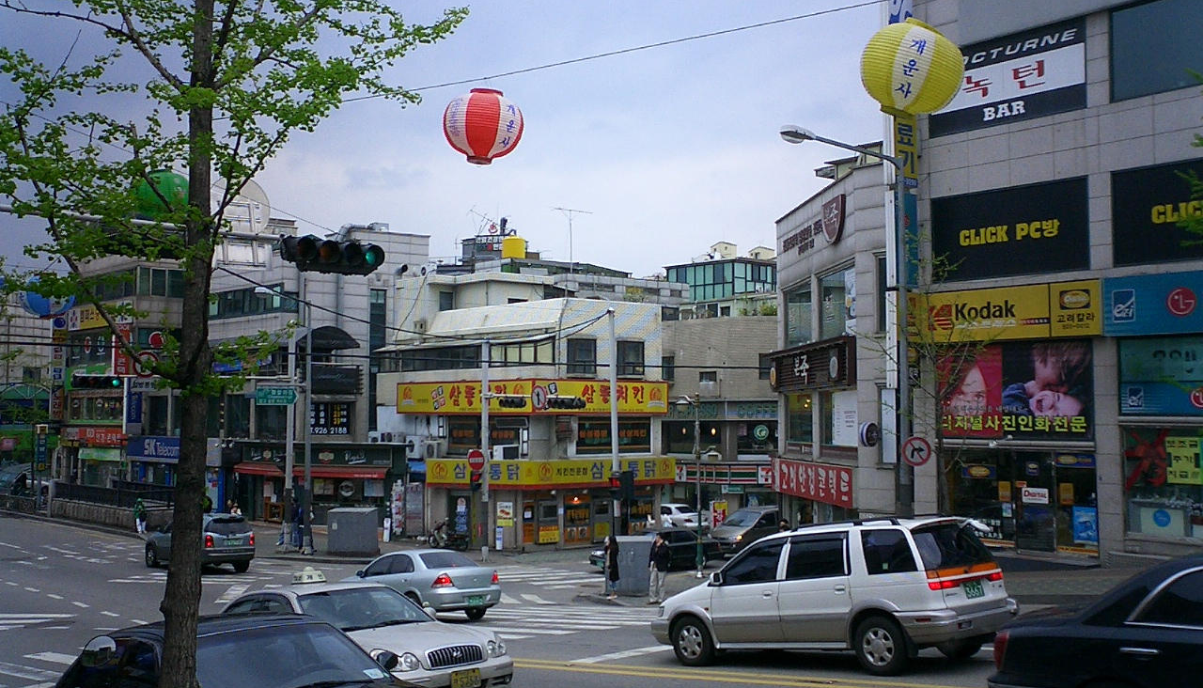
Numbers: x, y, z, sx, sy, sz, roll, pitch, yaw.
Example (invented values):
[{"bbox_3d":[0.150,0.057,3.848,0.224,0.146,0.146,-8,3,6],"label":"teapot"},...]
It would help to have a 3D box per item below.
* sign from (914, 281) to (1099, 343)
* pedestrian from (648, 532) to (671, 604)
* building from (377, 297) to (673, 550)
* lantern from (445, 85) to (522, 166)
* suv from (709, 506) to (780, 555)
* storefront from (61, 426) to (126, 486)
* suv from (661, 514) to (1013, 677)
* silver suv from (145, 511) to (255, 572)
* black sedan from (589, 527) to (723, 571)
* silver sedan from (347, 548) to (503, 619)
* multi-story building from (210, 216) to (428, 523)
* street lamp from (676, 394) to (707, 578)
[{"bbox_3d":[9.525,-0.700,30.062,0.300,1.220,4.700,2,-4,-40],"label":"sign"},{"bbox_3d":[1.411,5.474,31.400,0.520,1.720,0.340,-1,-3,20],"label":"pedestrian"},{"bbox_3d":[-3.433,3.339,54.269,7.300,9.500,10.500,2,-4,-44],"label":"building"},{"bbox_3d":[-1.424,-2.611,15.400,0.960,0.900,0.960,5,-3,0],"label":"lantern"},{"bbox_3d":[6.050,7.200,49.900,1.780,1.670,4.550,-5,-5,42],"label":"suv"},{"bbox_3d":[-28.211,6.353,72.280,1.300,3.700,7.500,2,-4,-44],"label":"storefront"},{"bbox_3d":[2.619,2.970,15.420,1.700,1.670,4.500,4,-11,-44],"label":"suv"},{"bbox_3d":[-12.850,6.250,40.900,4.600,1.740,1.870,-6,-8,44],"label":"silver suv"},{"bbox_3d":[1.890,6.980,43.700,4.600,1.410,1.760,2,-7,-35],"label":"black sedan"},{"bbox_3d":[-4.010,5.190,27.750,1.710,1.440,4.500,4,-9,-39],"label":"silver sedan"},{"bbox_3d":[-13.450,1.650,62.000,7.000,13.500,9.500,2,-4,-38],"label":"multi-story building"},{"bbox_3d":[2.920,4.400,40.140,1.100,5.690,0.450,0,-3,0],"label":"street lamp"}]

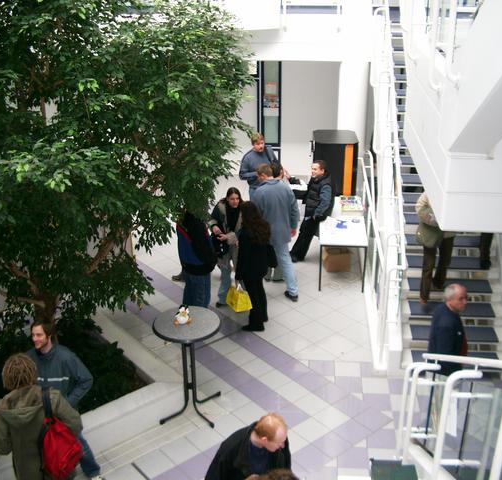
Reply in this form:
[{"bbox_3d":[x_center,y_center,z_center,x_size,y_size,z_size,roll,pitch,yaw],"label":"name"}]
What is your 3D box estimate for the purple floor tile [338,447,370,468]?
[{"bbox_3d":[0.980,2.102,6.587,0.300,0.010,0.300,2,24,4],"label":"purple floor tile"}]

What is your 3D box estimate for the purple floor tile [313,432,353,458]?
[{"bbox_3d":[0.812,2.058,6.863,0.302,0.010,0.302,-19,30,-35],"label":"purple floor tile"}]

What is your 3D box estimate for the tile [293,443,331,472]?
[{"bbox_3d":[0.583,2.103,6.589,0.300,0.010,0.300,-19,30,-36],"label":"tile"}]

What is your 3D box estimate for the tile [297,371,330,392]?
[{"bbox_3d":[0.702,1.621,7.862,0.302,0.010,0.302,-19,30,-35],"label":"tile"}]

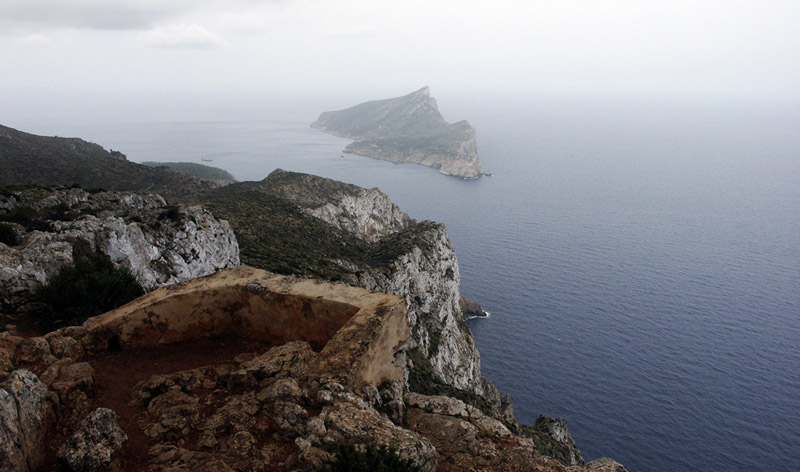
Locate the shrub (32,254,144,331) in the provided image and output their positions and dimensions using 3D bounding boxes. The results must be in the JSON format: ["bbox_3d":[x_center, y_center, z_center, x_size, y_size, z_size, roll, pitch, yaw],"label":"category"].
[{"bbox_3d":[-5.103,0.942,10.600,1.800,1.250,1.600,0,13,0],"label":"shrub"}]

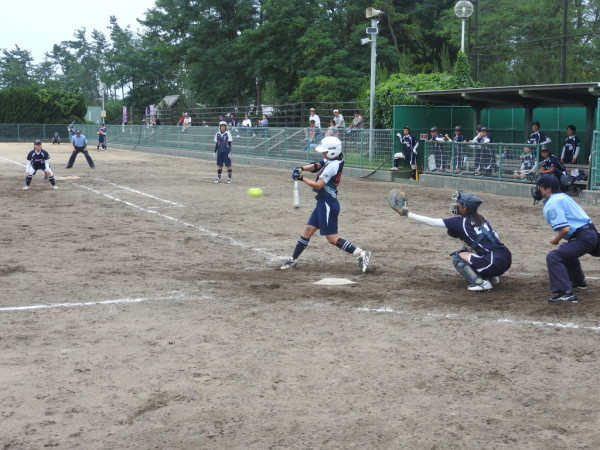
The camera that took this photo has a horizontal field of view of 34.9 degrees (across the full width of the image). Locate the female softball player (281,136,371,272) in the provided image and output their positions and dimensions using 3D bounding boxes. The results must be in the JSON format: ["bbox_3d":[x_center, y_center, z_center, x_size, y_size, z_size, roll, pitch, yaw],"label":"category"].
[{"bbox_3d":[0.296,-0.240,11.072,0.980,1.530,0.600,2,7,12],"label":"female softball player"}]

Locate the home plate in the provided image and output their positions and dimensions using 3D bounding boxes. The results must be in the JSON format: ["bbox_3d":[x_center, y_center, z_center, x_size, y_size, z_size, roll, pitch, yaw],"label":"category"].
[{"bbox_3d":[0.416,0.618,10.246,0.432,0.035,0.432,3,7,21],"label":"home plate"}]

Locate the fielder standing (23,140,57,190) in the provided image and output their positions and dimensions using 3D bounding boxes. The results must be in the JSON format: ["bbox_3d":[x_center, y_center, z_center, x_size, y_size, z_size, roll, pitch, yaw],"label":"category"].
[{"bbox_3d":[-6.479,-1.525,23.837,0.860,1.230,0.620,-2,7,-20],"label":"fielder standing"}]

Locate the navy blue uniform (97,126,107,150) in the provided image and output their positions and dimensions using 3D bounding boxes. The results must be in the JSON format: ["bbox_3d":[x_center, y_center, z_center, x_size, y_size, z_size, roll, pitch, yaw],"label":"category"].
[{"bbox_3d":[-10.432,-4.630,50.102,0.530,1.490,0.420,0,6,0],"label":"navy blue uniform"}]

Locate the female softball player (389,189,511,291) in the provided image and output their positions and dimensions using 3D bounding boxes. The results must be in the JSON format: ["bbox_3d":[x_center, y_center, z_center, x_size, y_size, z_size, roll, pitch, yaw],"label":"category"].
[{"bbox_3d":[1.630,0.136,10.297,1.220,1.040,0.740,3,7,24],"label":"female softball player"}]

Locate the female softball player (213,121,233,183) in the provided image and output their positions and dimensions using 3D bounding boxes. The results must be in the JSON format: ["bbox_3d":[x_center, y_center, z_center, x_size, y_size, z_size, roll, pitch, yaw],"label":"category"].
[{"bbox_3d":[-2.089,-1.959,25.693,0.520,1.670,0.360,0,6,-7],"label":"female softball player"}]

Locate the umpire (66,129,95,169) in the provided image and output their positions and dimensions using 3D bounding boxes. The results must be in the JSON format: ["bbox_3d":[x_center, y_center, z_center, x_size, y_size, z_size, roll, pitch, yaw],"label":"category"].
[{"bbox_3d":[-7.683,-2.674,33.393,1.000,1.340,0.550,-2,7,-16],"label":"umpire"}]

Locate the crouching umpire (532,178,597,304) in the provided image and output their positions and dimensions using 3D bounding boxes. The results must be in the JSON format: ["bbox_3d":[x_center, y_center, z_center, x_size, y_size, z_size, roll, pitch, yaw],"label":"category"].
[{"bbox_3d":[2.746,0.099,9.765,0.780,1.240,0.780,3,7,21],"label":"crouching umpire"}]

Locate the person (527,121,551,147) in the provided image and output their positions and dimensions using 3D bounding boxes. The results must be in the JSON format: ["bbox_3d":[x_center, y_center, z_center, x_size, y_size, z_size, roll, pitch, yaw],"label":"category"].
[{"bbox_3d":[5.878,-1.679,23.465,0.600,1.680,0.380,6,9,41],"label":"person"}]

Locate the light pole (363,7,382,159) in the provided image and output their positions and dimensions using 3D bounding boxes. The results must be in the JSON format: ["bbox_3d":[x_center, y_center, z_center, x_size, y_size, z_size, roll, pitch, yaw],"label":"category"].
[{"bbox_3d":[2.333,-4.554,30.682,0.550,4.900,0.500,4,7,30],"label":"light pole"}]

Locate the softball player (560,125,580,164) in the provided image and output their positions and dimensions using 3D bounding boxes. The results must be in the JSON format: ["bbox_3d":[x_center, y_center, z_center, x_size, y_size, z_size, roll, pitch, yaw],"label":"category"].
[{"bbox_3d":[6.098,-1.443,21.591,0.460,1.644,0.300,5,8,38],"label":"softball player"}]

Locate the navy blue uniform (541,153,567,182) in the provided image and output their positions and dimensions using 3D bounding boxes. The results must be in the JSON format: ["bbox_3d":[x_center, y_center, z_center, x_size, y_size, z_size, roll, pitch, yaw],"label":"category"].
[{"bbox_3d":[5.596,-1.283,21.085,0.520,0.620,0.500,-5,8,-41],"label":"navy blue uniform"}]

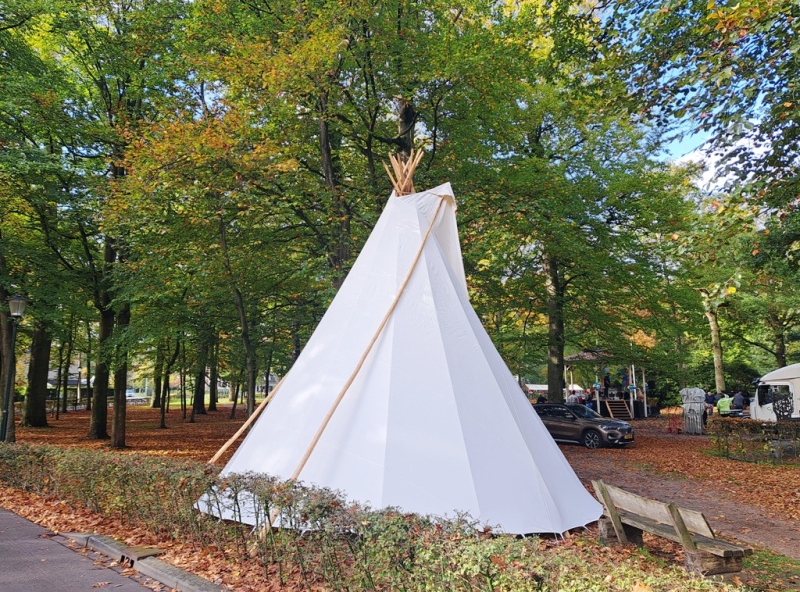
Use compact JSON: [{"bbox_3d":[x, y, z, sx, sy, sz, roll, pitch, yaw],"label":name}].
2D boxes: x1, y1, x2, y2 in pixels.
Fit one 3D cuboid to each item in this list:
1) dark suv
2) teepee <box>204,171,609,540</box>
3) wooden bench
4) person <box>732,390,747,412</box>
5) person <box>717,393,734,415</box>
[{"bbox_3d":[6.736,4.979,21.598,1.830,1.600,4.450,7,-11,-39],"label":"dark suv"},{"bbox_3d":[-0.032,0.677,9.759,6.400,5.600,5.900,2,-9,-14],"label":"teepee"},{"bbox_3d":[3.387,2.994,7.286,0.640,0.790,2.250,3,-9,-18],"label":"wooden bench"},{"bbox_3d":[15.471,5.065,25.131,0.500,1.500,0.500,-8,-12,44],"label":"person"},{"bbox_3d":[14.434,5.050,24.526,0.550,1.500,0.550,-6,-11,35],"label":"person"}]

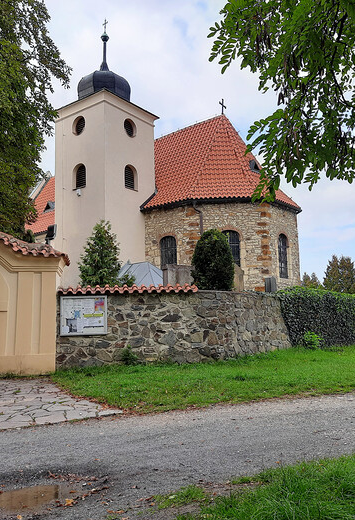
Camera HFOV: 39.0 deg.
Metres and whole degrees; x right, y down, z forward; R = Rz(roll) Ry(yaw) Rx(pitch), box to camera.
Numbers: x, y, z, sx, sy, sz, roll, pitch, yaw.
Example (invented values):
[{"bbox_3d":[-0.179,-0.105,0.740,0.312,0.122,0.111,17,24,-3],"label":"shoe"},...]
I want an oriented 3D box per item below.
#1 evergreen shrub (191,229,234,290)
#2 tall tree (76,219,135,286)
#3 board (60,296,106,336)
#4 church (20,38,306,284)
[{"bbox_3d":[0.992,0.377,13.389,1.130,2.503,1.130,-2,-10,0],"label":"evergreen shrub"},{"bbox_3d":[-2.122,0.345,14.048,1.450,2.992,1.400,-2,-10,0],"label":"tall tree"},{"bbox_3d":[-2.148,1.268,11.441,1.050,0.890,0.090,0,-10,-10],"label":"board"},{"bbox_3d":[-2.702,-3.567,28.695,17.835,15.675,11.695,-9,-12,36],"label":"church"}]

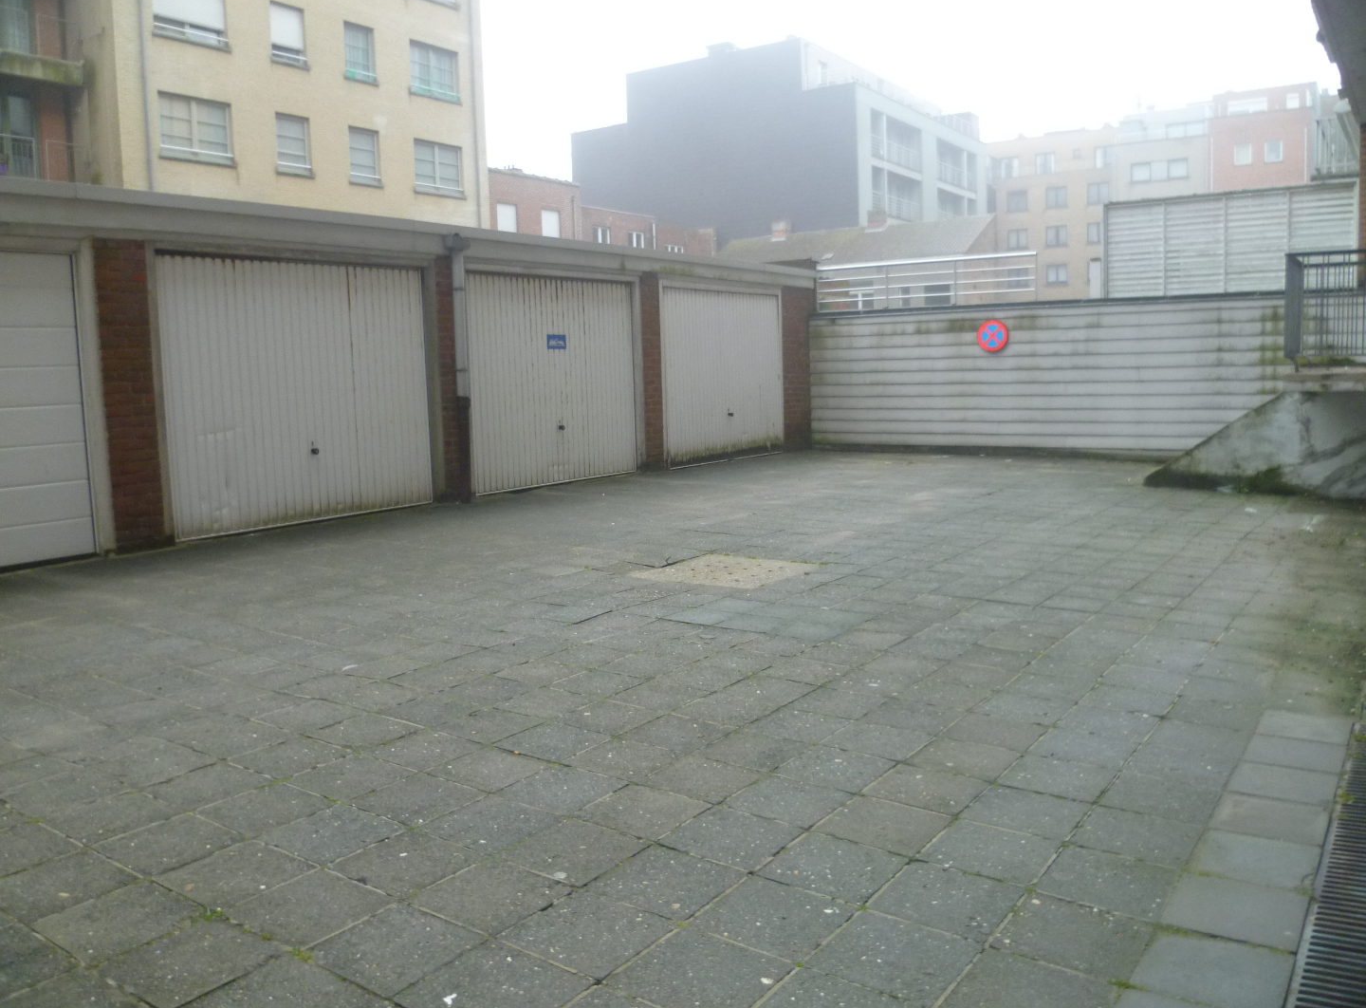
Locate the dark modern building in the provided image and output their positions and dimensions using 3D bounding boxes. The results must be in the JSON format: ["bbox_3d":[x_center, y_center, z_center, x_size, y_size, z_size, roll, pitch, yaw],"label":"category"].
[{"bbox_3d":[6.330,-16.681,68.729,19.000,18.100,17.300,4,9,36],"label":"dark modern building"}]

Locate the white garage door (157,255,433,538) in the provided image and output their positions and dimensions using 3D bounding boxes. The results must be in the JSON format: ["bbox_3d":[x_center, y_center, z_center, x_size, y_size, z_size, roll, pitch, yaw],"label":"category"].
[{"bbox_3d":[-3.020,-0.893,8.942,0.070,2.066,2.416,4,9,36],"label":"white garage door"}]

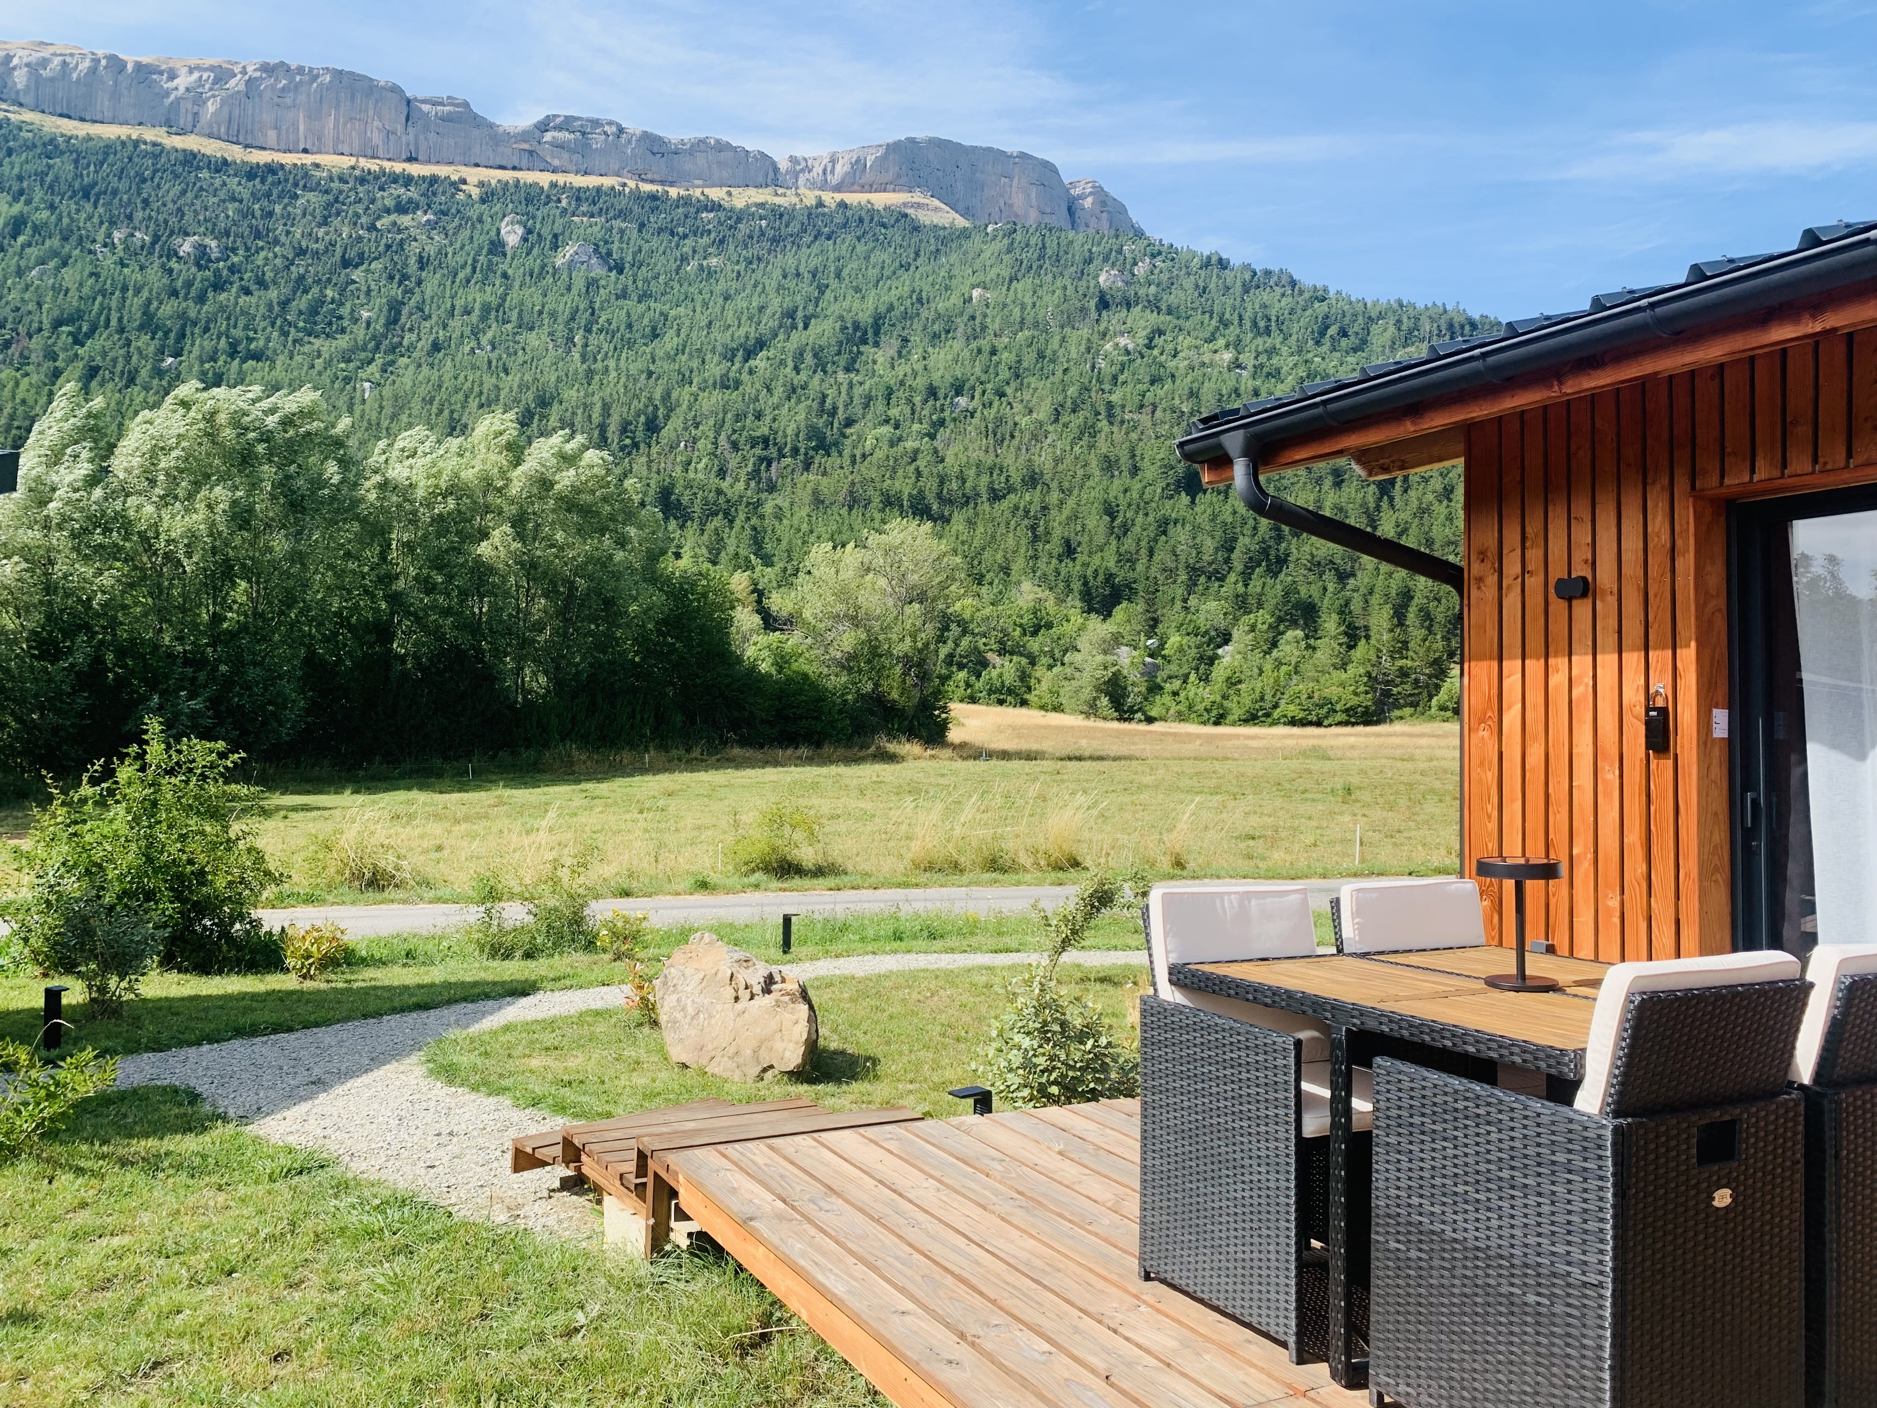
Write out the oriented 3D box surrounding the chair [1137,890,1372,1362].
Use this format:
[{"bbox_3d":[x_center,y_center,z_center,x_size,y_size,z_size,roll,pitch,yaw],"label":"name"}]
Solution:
[{"bbox_3d":[0.817,0.892,3.187,0.520,0.880,0.560,2,-3,-28],"label":"chair"}]

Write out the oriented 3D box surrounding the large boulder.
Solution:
[{"bbox_3d":[-0.978,1.448,6.848,0.766,0.649,0.575,1,-2,-8],"label":"large boulder"}]

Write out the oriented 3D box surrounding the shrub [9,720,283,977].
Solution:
[{"bbox_3d":[-5.430,0.970,9.731,1.631,1.709,1.468,2,-3,-29],"label":"shrub"}]

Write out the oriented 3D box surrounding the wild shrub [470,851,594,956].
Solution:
[{"bbox_3d":[-3.066,1.505,10.701,0.931,0.794,0.745,2,-3,-16],"label":"wild shrub"}]

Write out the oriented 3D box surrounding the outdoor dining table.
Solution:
[{"bbox_3d":[1.243,0.965,2.981,1.070,0.730,1.089,2,-3,-28],"label":"outdoor dining table"}]

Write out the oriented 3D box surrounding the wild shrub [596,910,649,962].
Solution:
[{"bbox_3d":[-2.354,1.722,10.523,0.402,0.368,0.381,1,-2,-12],"label":"wild shrub"}]

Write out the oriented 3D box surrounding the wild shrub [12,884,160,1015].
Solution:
[{"bbox_3d":[-4.894,1.405,8.117,0.730,0.721,0.694,2,-3,-31],"label":"wild shrub"}]

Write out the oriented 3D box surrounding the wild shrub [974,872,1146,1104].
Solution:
[{"bbox_3d":[0.478,1.206,5.599,0.674,1.074,0.641,1,-2,5],"label":"wild shrub"}]

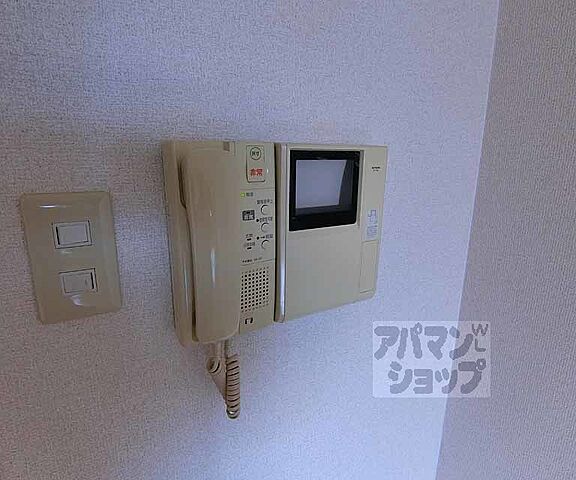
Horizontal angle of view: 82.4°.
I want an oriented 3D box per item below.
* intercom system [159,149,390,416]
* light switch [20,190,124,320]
[{"bbox_3d":[-0.002,0.047,0.394,0.248,0.308,0.064,-6,14,-29],"label":"intercom system"},{"bbox_3d":[-0.195,0.017,0.304,0.070,0.120,0.010,-6,14,-29],"label":"light switch"}]

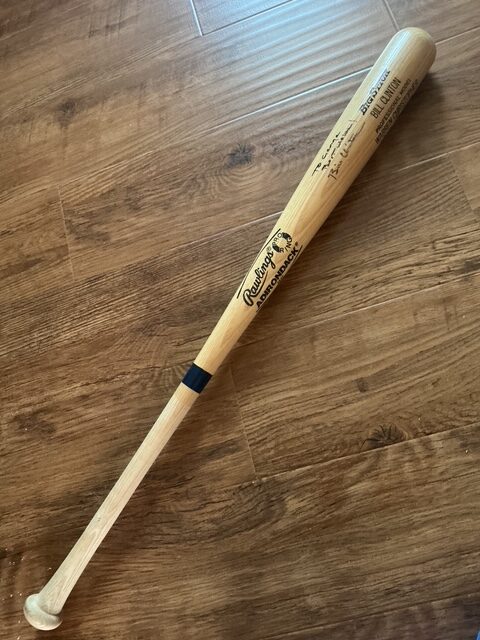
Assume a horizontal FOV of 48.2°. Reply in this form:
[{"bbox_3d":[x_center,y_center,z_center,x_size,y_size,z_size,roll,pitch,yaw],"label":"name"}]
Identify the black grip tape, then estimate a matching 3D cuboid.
[{"bbox_3d":[-0.052,0.070,0.647,0.028,0.028,0.027,32,85,19],"label":"black grip tape"}]

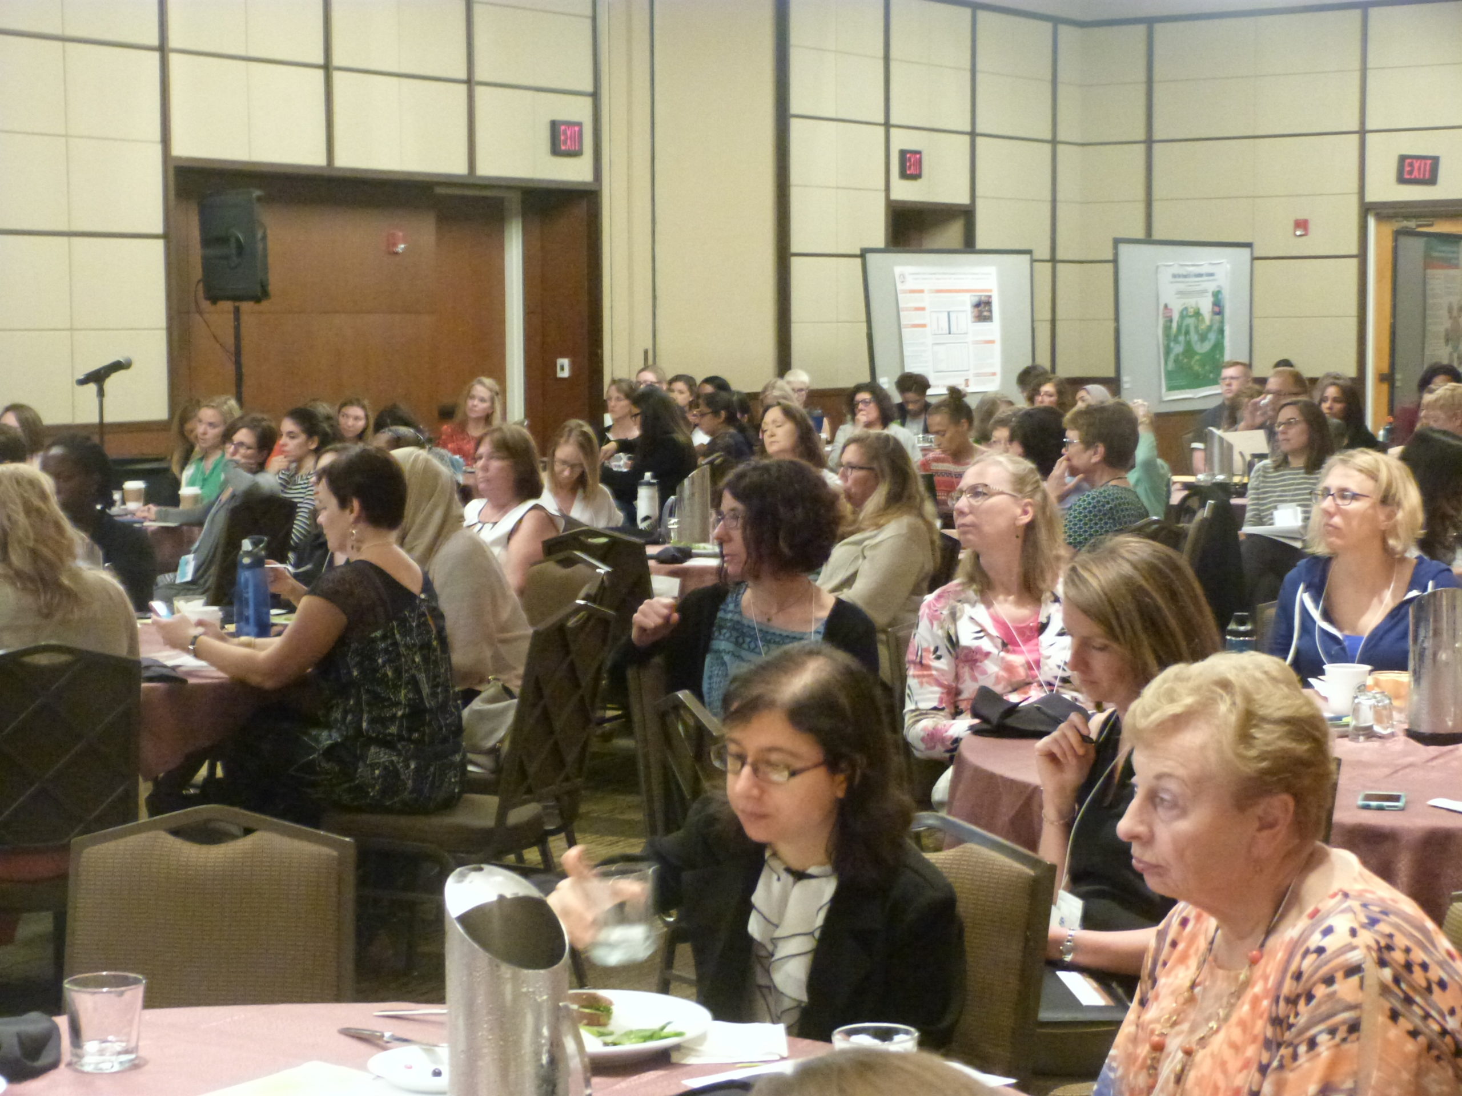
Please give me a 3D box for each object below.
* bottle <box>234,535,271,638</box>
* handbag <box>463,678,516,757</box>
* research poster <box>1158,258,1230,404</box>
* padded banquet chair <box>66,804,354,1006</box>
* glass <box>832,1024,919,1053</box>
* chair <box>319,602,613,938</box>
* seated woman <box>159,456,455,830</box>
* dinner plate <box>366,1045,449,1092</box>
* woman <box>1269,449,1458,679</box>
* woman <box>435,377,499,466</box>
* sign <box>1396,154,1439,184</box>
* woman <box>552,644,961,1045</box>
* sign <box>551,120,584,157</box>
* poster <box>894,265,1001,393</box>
[{"bbox_3d":[-1.258,0.107,7.976,0.090,0.275,0.090,-2,4,-17],"label":"bottle"},{"bbox_3d":[-0.591,0.421,7.642,0.270,0.210,0.140,1,4,14],"label":"handbag"},{"bbox_3d":[3.160,-1.488,20.800,0.020,0.914,1.180,0,4,32],"label":"research poster"},{"bbox_3d":[-0.715,0.836,4.070,0.450,0.900,0.580,-1,5,-2],"label":"padded banquet chair"},{"bbox_3d":[0.149,0.547,3.134,0.089,0.092,0.089,0,5,0],"label":"glass"},{"bbox_3d":[-0.585,0.586,7.291,0.590,0.930,0.440,2,5,25],"label":"chair"},{"bbox_3d":[-0.980,0.427,6.970,0.830,1.270,0.500,2,5,29],"label":"seated woman"},{"bbox_3d":[-0.303,0.572,3.300,0.180,0.023,0.180,0,5,0],"label":"dinner plate"},{"bbox_3d":[1.420,0.427,6.867,0.500,1.280,0.820,1,4,18],"label":"woman"},{"bbox_3d":[-1.460,-0.271,16.169,0.480,1.270,0.750,2,5,27],"label":"woman"},{"bbox_3d":[5.110,-2.807,22.600,0.315,0.220,0.060,7,8,34],"label":"sign"},{"bbox_3d":[0.010,0.703,3.850,0.520,1.190,0.740,2,5,30],"label":"woman"},{"bbox_3d":[-1.079,-2.678,19.913,0.050,0.225,0.330,2,5,31],"label":"sign"},{"bbox_3d":[1.517,-1.521,21.200,1.020,0.890,0.020,-4,1,-43],"label":"poster"}]

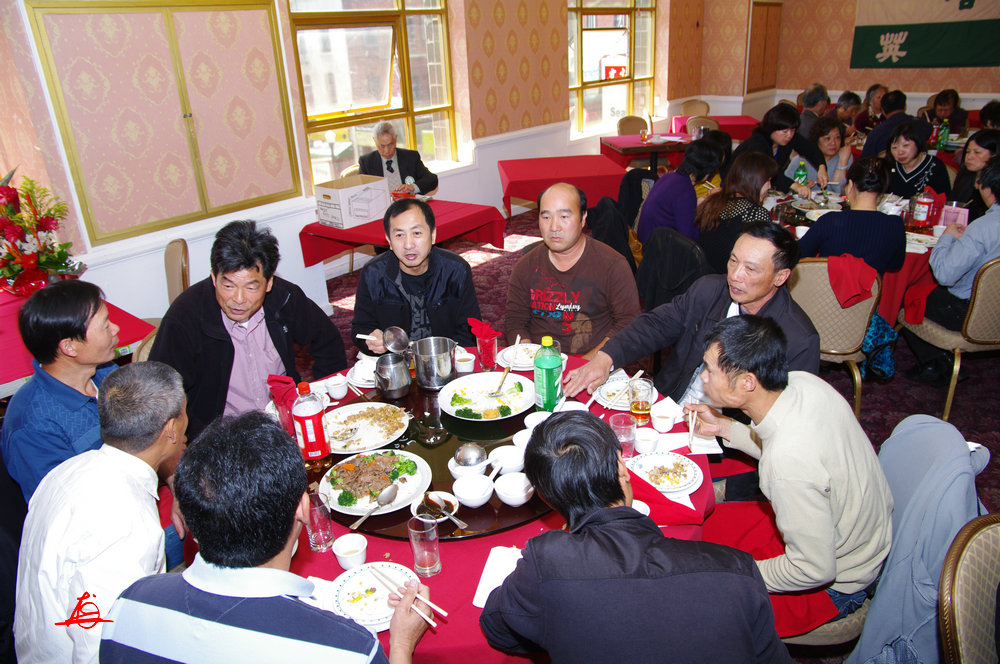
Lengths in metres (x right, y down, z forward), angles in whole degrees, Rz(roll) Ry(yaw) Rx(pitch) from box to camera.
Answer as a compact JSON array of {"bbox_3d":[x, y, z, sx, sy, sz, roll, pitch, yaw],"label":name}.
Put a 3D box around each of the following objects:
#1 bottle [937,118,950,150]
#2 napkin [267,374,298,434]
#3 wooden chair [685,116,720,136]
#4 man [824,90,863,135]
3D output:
[{"bbox_3d":[4.532,-2.021,6.791,0.105,0.300,0.105,-3,24,0],"label":"bottle"},{"bbox_3d":[-0.685,0.242,2.118,0.110,0.215,0.085,-3,24,0],"label":"napkin"},{"bbox_3d":[2.652,-2.385,8.777,0.440,0.930,0.550,5,25,18],"label":"wooden chair"},{"bbox_3d":[3.649,-1.898,7.138,0.800,1.300,0.500,1,24,9],"label":"man"}]

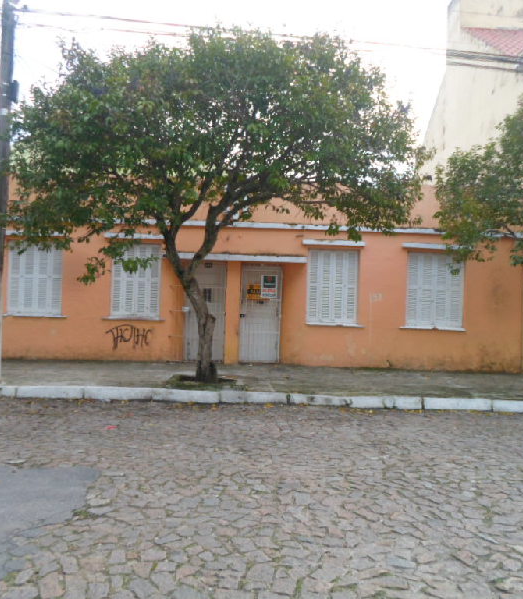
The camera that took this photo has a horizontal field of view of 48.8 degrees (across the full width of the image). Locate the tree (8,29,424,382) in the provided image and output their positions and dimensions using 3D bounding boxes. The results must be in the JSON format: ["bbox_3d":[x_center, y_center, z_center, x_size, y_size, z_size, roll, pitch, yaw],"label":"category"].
[{"bbox_3d":[-0.740,-1.500,9.550,6.700,5.800,6.000,2,0,0],"label":"tree"}]

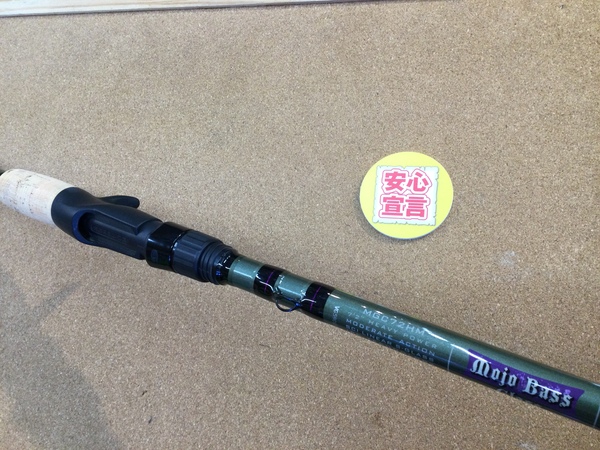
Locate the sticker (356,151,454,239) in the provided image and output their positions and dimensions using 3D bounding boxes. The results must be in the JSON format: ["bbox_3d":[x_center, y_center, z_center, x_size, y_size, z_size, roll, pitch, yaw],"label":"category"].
[{"bbox_3d":[0.057,-0.016,0.291,0.050,0.003,0.050,3,75,15],"label":"sticker"}]

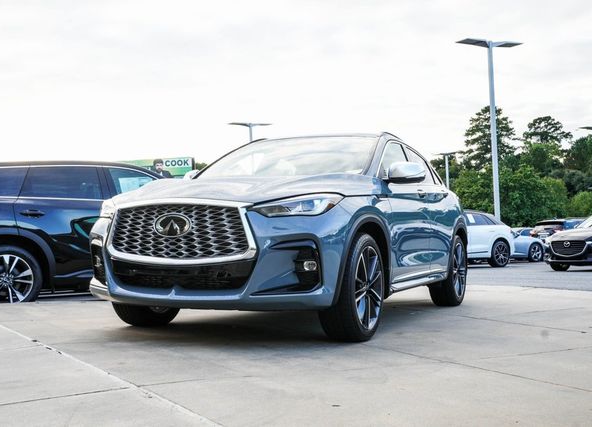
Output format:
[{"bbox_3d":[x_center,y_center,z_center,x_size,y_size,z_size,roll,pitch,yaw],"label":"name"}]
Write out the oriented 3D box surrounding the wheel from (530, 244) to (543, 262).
[{"bbox_3d":[8.175,1.349,25.611,0.650,0.650,0.230,-1,-1,-15],"label":"wheel"}]

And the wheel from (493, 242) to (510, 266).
[{"bbox_3d":[5.928,1.196,21.915,0.770,0.770,0.270,-1,-2,-32],"label":"wheel"}]

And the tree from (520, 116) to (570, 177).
[{"bbox_3d":[28.619,-4.146,84.827,5.900,13.800,5.900,-2,-1,0],"label":"tree"}]

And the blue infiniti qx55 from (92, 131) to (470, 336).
[{"bbox_3d":[0.255,0.094,6.768,1.940,1.620,4.730,0,-1,25],"label":"blue infiniti qx55"}]

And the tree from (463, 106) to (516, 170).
[{"bbox_3d":[22.264,-4.685,84.812,6.400,15.000,6.400,-2,-1,0],"label":"tree"}]

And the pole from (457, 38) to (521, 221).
[{"bbox_3d":[6.775,-2.082,25.505,2.400,7.600,0.550,-1,-2,-28],"label":"pole"}]

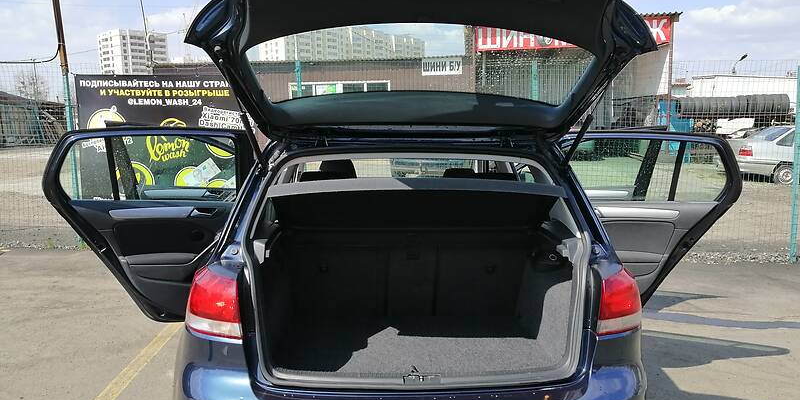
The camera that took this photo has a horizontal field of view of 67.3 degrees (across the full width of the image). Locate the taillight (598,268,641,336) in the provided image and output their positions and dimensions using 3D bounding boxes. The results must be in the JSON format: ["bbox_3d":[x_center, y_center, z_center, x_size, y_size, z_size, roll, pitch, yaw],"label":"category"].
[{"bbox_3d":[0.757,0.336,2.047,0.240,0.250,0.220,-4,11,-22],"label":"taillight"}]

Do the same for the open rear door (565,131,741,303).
[{"bbox_3d":[1.325,0.137,3.416,1.030,1.070,0.180,4,11,21],"label":"open rear door"}]

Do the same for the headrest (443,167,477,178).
[{"bbox_3d":[0.354,-0.101,3.624,0.270,0.200,0.120,0,10,-3],"label":"headrest"}]

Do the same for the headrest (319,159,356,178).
[{"bbox_3d":[-0.365,-0.152,3.582,0.270,0.200,0.120,0,10,-3],"label":"headrest"}]

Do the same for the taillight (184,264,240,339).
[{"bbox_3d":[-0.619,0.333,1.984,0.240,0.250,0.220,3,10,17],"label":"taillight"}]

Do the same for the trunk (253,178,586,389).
[{"bbox_3d":[0.059,0.265,2.211,1.060,0.600,0.780,0,10,-3],"label":"trunk"}]

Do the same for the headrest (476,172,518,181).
[{"bbox_3d":[0.385,-0.037,2.661,0.260,0.160,0.110,0,10,-3],"label":"headrest"}]

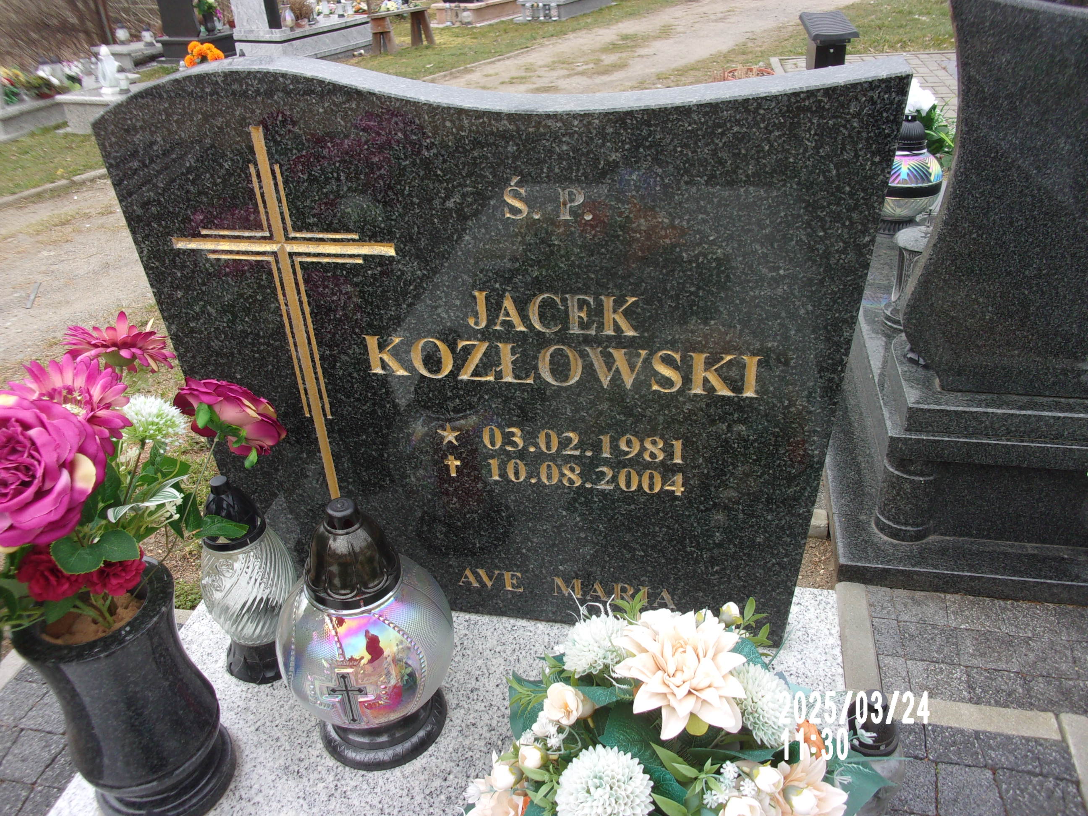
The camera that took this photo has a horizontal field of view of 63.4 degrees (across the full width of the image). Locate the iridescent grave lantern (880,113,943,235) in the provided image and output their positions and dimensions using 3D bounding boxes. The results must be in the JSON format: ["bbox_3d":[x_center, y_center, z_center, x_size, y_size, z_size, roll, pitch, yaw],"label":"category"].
[{"bbox_3d":[0.975,-0.645,2.410,0.219,0.304,0.219,4,33,11],"label":"iridescent grave lantern"}]

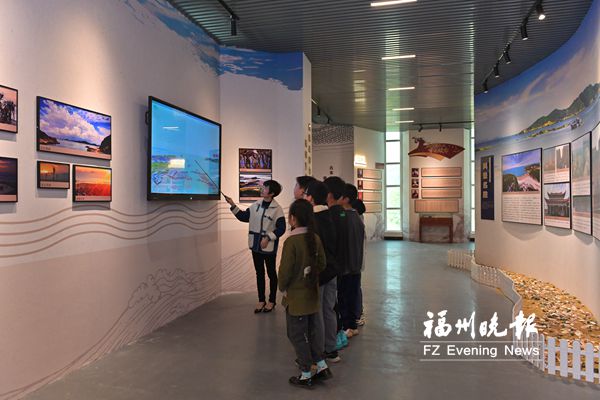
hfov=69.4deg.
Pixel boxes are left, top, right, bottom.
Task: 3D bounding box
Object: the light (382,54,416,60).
[{"bbox_3d":[1.560,-2.235,6.830,0.510,0.040,0.065,0,0,14],"label":"light"}]

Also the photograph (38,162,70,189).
[{"bbox_3d":[-1.870,-0.182,3.295,0.028,0.197,0.293,0,0,14],"label":"photograph"}]

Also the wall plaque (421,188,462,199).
[{"bbox_3d":[4.540,-0.190,13.870,1.210,0.285,0.040,0,0,14],"label":"wall plaque"}]

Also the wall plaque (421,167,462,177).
[{"bbox_3d":[4.582,-0.889,14.000,1.300,0.310,0.050,0,0,8],"label":"wall plaque"}]

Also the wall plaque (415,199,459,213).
[{"bbox_3d":[4.443,0.216,14.000,1.410,0.405,0.050,0,0,8],"label":"wall plaque"}]

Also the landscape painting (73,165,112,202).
[{"bbox_3d":[-1.745,-0.129,3.656,0.030,0.297,0.440,0,0,15],"label":"landscape painting"}]

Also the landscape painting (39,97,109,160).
[{"bbox_3d":[-1.810,-0.553,3.533,0.030,0.395,0.785,0,0,14],"label":"landscape painting"}]

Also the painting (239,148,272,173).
[{"bbox_3d":[-0.660,-0.580,6.480,0.505,0.355,0.030,0,0,-22],"label":"painting"}]

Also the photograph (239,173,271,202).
[{"bbox_3d":[-0.645,-0.180,6.310,0.480,0.410,0.035,0,0,-17],"label":"photograph"}]

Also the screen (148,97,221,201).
[{"bbox_3d":[-1.300,-0.510,5.100,0.090,1.035,1.700,0,0,15],"label":"screen"}]

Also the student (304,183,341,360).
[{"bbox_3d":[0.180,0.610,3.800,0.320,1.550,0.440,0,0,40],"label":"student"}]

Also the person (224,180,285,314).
[{"bbox_3d":[-0.510,0.575,5.410,0.660,1.630,0.420,0,0,22],"label":"person"}]

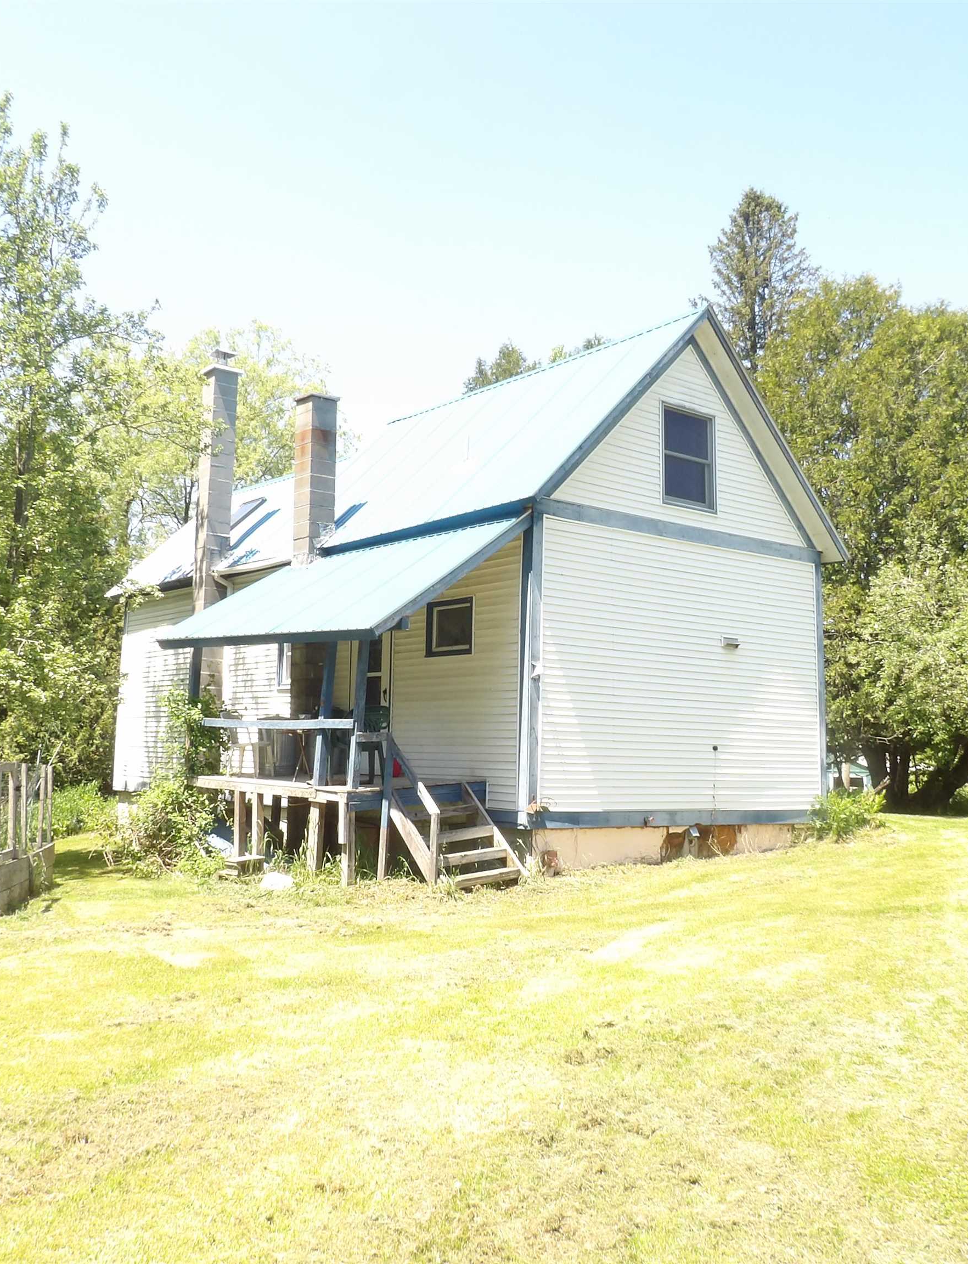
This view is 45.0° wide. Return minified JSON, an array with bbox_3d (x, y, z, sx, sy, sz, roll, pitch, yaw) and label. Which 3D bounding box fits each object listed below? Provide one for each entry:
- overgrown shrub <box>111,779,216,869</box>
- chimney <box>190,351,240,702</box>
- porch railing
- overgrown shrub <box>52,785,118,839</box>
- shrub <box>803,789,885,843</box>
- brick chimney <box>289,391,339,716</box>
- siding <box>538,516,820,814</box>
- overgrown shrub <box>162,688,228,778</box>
[{"bbox_3d":[-3.545,2.146,13.000,1.050,1.000,0.950,1,-6,0],"label":"overgrown shrub"},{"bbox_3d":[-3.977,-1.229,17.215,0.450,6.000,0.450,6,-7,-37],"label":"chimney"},{"bbox_3d":[-2.153,1.253,12.390,0.420,0.675,3.481,6,-7,-37],"label":"porch railing"},{"bbox_3d":[-6.384,2.876,18.700,0.950,0.820,0.900,1,-6,0],"label":"overgrown shrub"},{"bbox_3d":[4.260,2.169,13.850,0.800,0.610,0.750,1,-6,0],"label":"shrub"},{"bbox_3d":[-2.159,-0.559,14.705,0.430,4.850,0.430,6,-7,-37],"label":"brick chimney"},{"bbox_3d":[2.263,0.472,12.672,4.340,2.911,0.120,6,-7,-37],"label":"siding"},{"bbox_3d":[-3.413,1.205,13.800,0.700,1.040,0.650,1,-6,0],"label":"overgrown shrub"}]

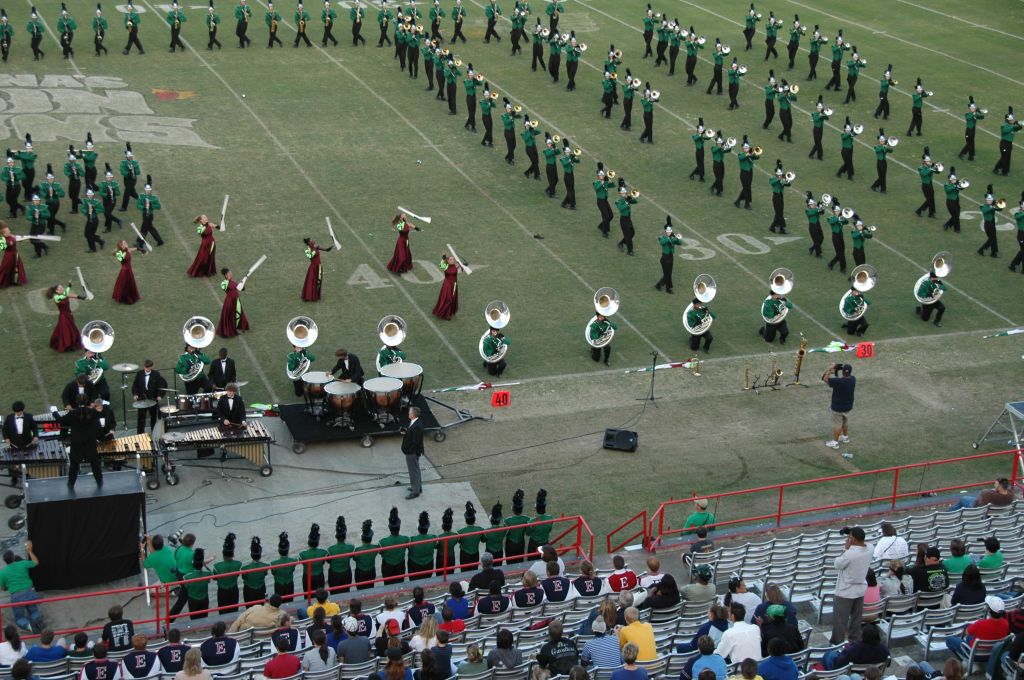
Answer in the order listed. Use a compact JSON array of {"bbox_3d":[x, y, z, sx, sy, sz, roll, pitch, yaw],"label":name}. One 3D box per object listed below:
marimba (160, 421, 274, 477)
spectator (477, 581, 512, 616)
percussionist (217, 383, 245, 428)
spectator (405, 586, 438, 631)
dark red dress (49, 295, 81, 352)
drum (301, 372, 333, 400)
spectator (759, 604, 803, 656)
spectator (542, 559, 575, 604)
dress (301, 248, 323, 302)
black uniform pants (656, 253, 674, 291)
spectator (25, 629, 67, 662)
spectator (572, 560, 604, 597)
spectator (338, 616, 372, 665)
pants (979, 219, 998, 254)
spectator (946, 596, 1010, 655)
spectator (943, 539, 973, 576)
[{"bbox_3d":[-5.753,2.127,36.445,2.120,0.920,0.850,-3,22,-11],"label":"marimba"},{"bbox_3d":[-0.331,3.965,27.429,0.520,1.179,0.750,-8,23,-23],"label":"spectator"},{"bbox_3d":[-5.566,1.671,37.312,0.580,1.680,0.520,-2,21,-9],"label":"percussionist"},{"bbox_3d":[-1.490,4.157,27.853,0.500,1.320,0.760,-7,23,-22],"label":"spectator"},{"bbox_3d":[-10.084,-0.423,42.347,0.668,1.236,0.763,11,23,23],"label":"dark red dress"},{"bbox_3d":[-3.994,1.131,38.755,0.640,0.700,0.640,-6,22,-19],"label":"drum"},{"bbox_3d":[3.219,3.903,24.125,0.540,1.350,0.760,-7,23,-22],"label":"spectator"},{"bbox_3d":[0.510,3.888,28.650,0.500,1.360,0.760,-7,23,-22],"label":"spectator"},{"bbox_3d":[-4.962,-1.670,46.202,0.480,1.330,0.480,17,25,34],"label":"dress"},{"bbox_3d":[3.866,-1.727,46.983,0.360,0.980,0.380,-11,24,-30],"label":"black uniform pants"},{"bbox_3d":[-6.729,4.592,27.116,0.520,1.190,0.800,-6,22,-19],"label":"spectator"},{"bbox_3d":[1.109,3.873,28.621,0.500,1.260,0.750,-7,22,-22],"label":"spectator"},{"bbox_3d":[-2.299,4.343,25.682,0.520,1.360,0.760,-7,23,-22],"label":"spectator"},{"bbox_3d":[13.021,-2.841,51.081,0.540,0.970,0.380,14,24,29],"label":"pants"},{"bbox_3d":[6.070,3.767,24.106,0.520,1.237,0.750,-12,25,-33],"label":"spectator"},{"bbox_3d":[6.483,3.450,28.203,0.470,1.230,0.760,-7,23,-22],"label":"spectator"}]

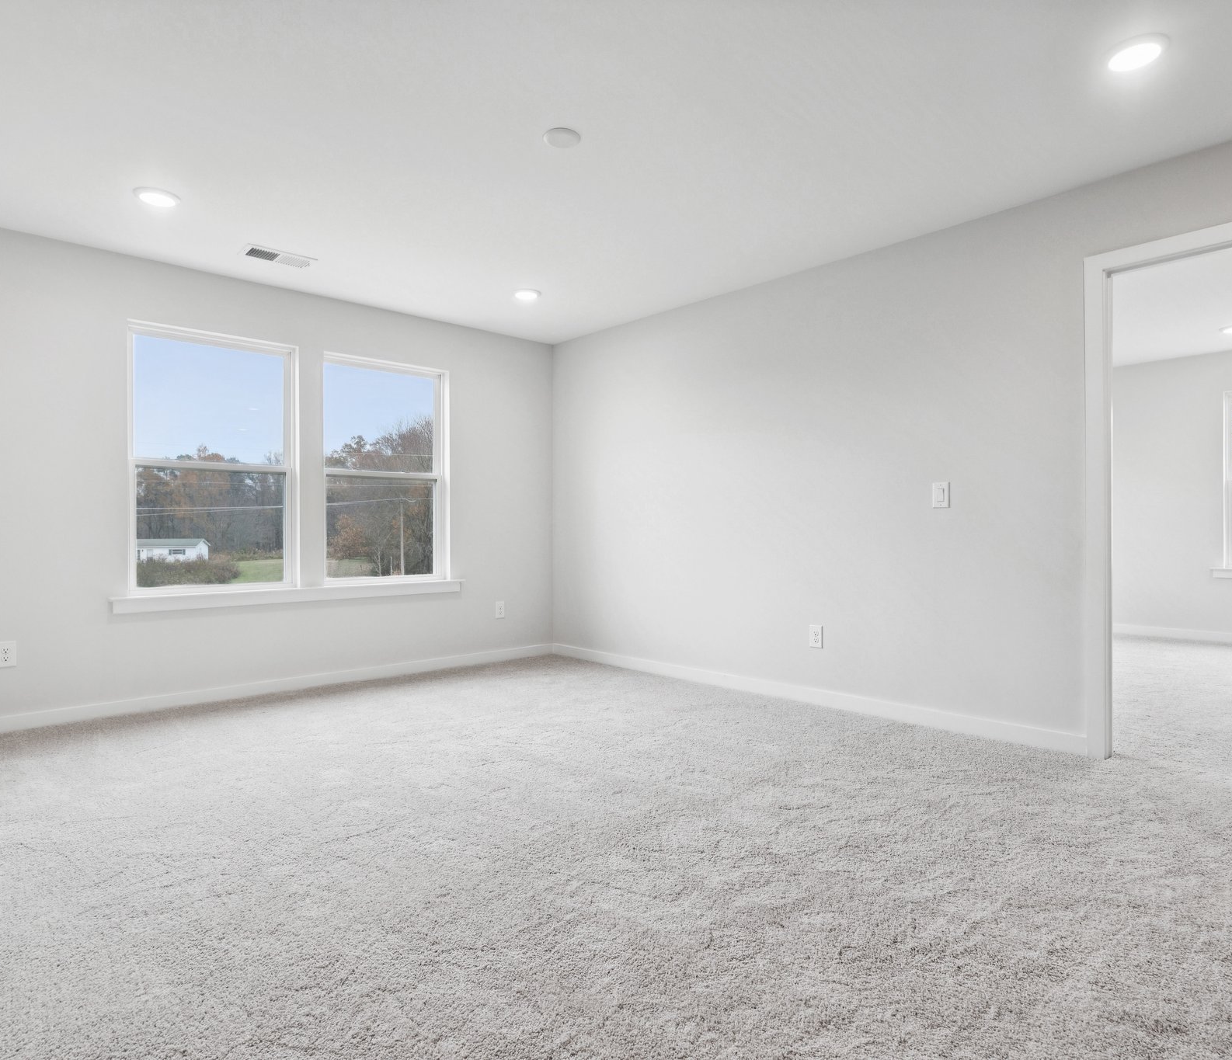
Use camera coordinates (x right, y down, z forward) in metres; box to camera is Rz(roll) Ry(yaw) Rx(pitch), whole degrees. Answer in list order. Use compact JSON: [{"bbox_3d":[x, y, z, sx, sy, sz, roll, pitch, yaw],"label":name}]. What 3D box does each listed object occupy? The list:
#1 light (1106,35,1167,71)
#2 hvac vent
[{"bbox_3d":[1.601,-1.464,2.186,0.178,0.020,0.178,0,0,-41],"label":"light"},{"bbox_3d":[-1.818,-1.457,3.806,0.345,0.018,0.195,0,0,-41],"label":"hvac vent"}]

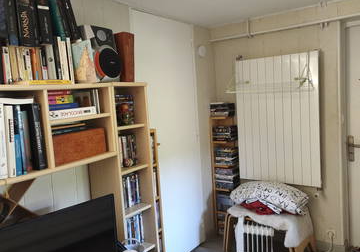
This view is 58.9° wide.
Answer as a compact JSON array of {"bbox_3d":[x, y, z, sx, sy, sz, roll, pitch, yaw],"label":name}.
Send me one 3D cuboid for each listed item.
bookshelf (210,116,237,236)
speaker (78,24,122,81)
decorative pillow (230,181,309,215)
[{"bbox_3d":[0.466,0.517,3.255,0.205,1.240,0.165,0,7,36],"label":"bookshelf"},{"bbox_3d":[-0.518,-0.407,1.894,0.190,0.325,0.200,-1,6,28],"label":"speaker"},{"bbox_3d":[0.791,0.608,2.837,0.630,0.195,0.380,0,7,39],"label":"decorative pillow"}]

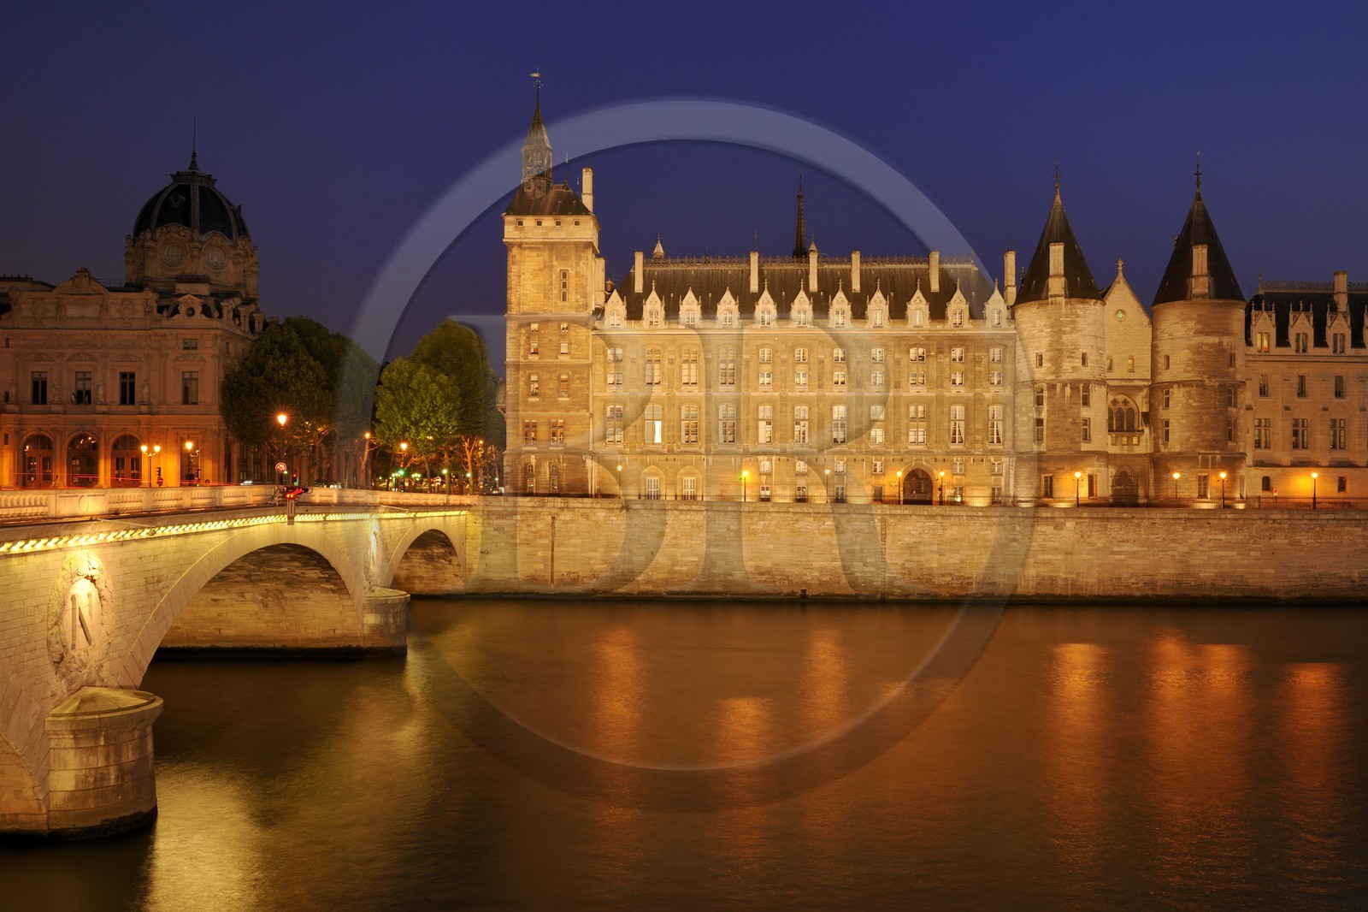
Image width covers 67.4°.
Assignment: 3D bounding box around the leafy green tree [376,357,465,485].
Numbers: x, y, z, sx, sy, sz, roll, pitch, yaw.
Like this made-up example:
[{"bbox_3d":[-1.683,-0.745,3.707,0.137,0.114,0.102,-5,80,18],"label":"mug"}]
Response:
[{"bbox_3d":[-30.800,-3.100,119.000,10.300,16.800,10.000,0,-1,0],"label":"leafy green tree"}]

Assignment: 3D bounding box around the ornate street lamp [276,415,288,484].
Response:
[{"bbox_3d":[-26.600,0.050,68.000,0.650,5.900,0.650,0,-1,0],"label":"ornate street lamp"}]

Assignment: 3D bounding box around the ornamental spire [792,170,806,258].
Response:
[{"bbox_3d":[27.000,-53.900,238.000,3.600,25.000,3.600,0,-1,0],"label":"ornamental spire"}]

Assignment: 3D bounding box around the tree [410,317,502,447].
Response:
[{"bbox_3d":[-29.200,-6.000,131.000,11.300,22.500,11.000,0,-1,0],"label":"tree"}]

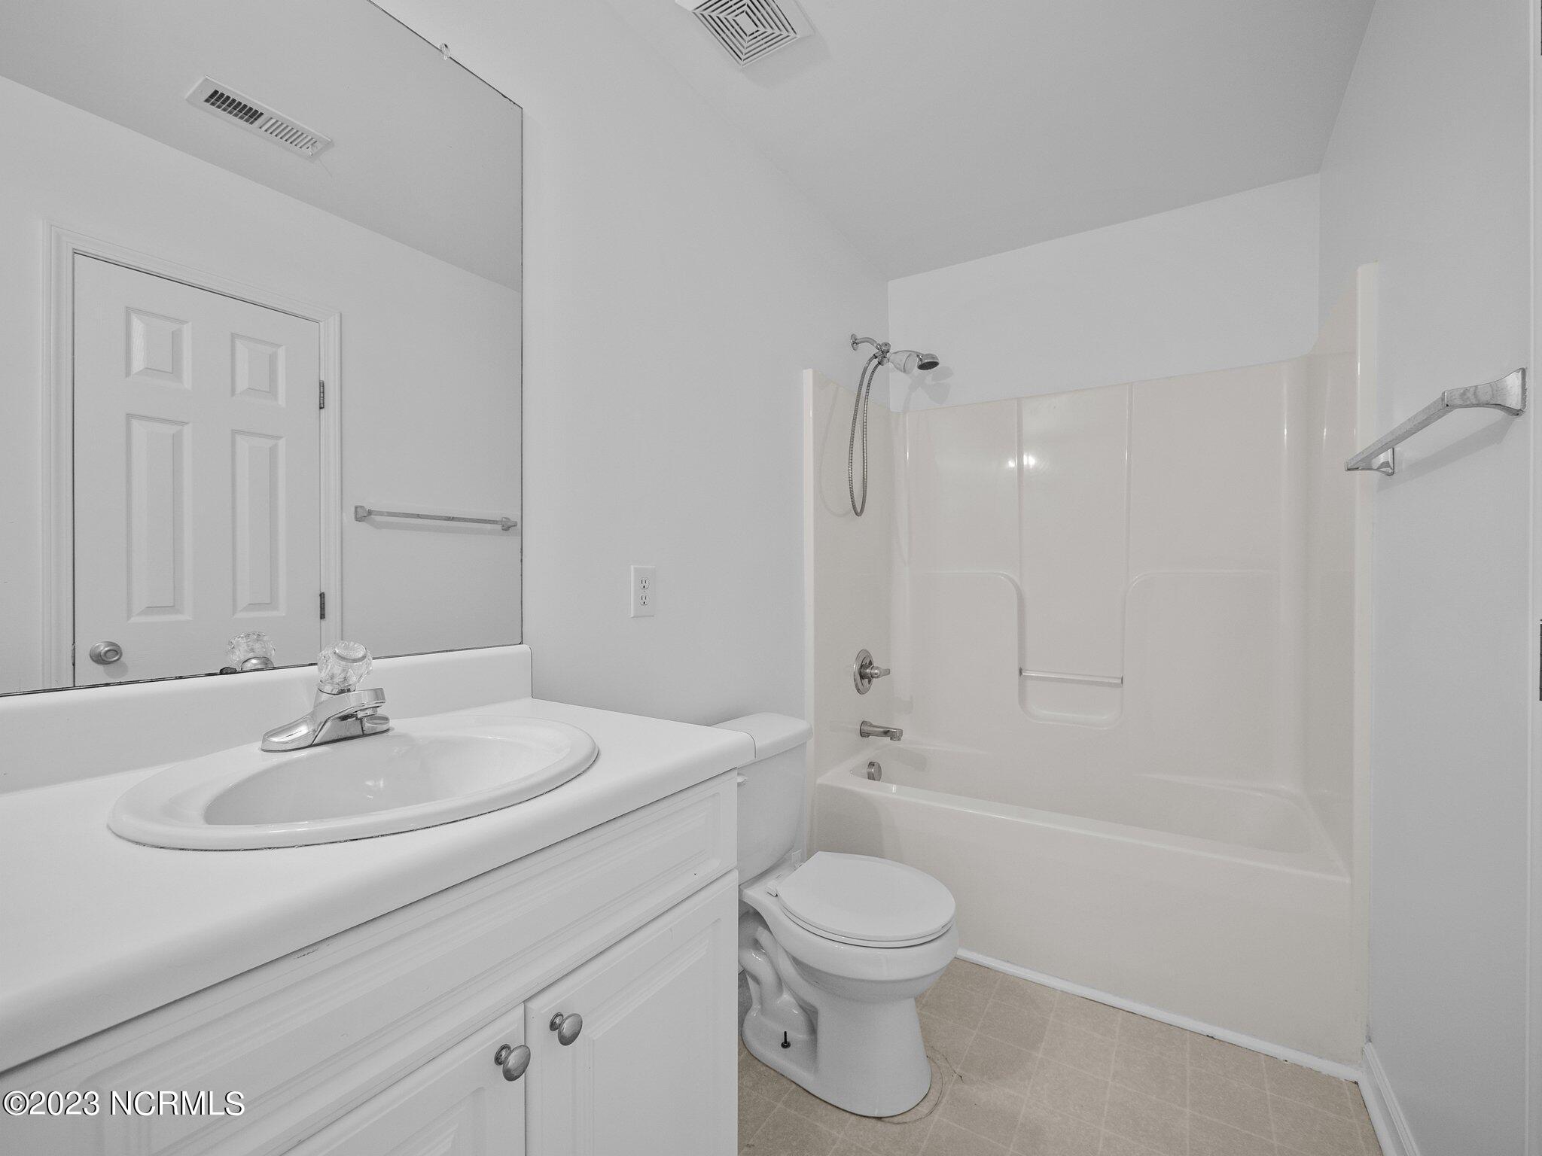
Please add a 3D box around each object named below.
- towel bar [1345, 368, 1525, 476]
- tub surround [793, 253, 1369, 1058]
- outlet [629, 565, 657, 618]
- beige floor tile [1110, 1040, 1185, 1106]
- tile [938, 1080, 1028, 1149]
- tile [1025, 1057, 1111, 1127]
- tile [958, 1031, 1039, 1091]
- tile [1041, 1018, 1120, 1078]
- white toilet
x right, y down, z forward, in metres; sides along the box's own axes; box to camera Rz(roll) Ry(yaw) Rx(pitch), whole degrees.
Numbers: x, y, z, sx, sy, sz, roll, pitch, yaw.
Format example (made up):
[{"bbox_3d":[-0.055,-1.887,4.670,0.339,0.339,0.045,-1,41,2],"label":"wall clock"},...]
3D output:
[{"bbox_3d":[1.114,-0.245,1.083,0.078,0.057,0.630,0,0,33],"label":"towel bar"},{"bbox_3d":[0.954,0.225,2.136,1.490,1.870,0.755,0,0,33],"label":"tub surround"},{"bbox_3d":[-0.314,0.035,1.550,0.008,0.123,0.077,0,0,33],"label":"outlet"},{"bbox_3d":[0.885,1.163,1.459,0.151,0.008,0.154,0,0,33],"label":"beige floor tile"},{"bbox_3d":[0.464,1.163,1.363,0.151,0.008,0.154,0,0,33],"label":"tile"},{"bbox_3d":[0.674,1.163,1.411,0.151,0.008,0.154,0,0,33],"label":"tile"},{"bbox_3d":[0.549,1.163,1.493,0.151,0.008,0.154,0,0,33],"label":"tile"},{"bbox_3d":[0.759,1.163,1.541,0.151,0.008,0.154,0,0,33],"label":"tile"},{"bbox_3d":[0.117,0.797,1.564,0.690,0.727,0.460,0,0,33],"label":"white toilet"}]

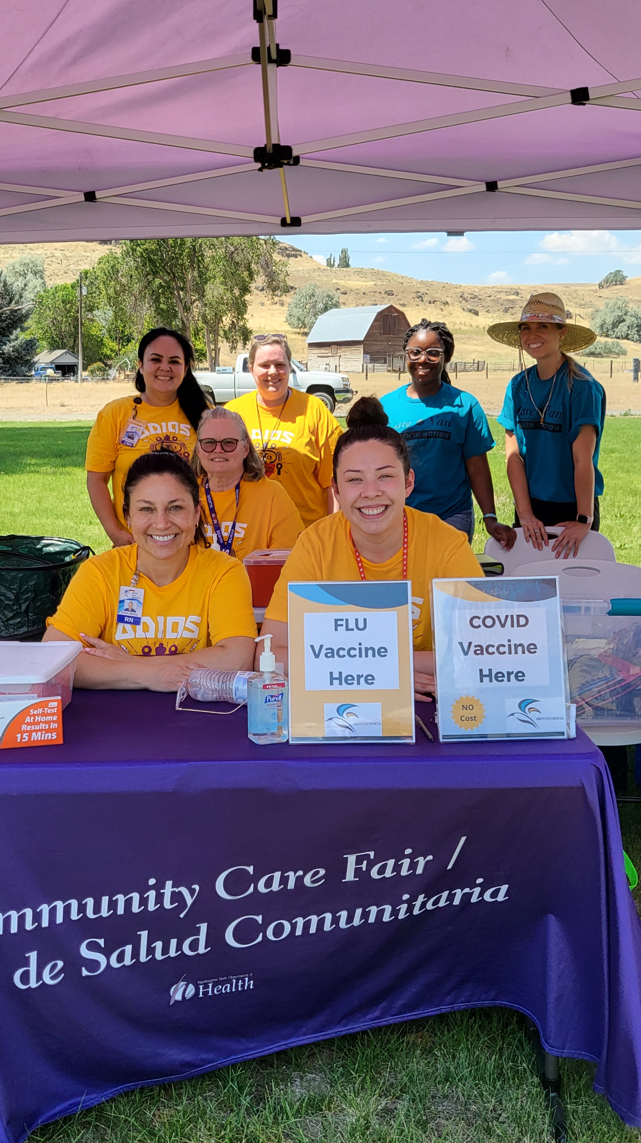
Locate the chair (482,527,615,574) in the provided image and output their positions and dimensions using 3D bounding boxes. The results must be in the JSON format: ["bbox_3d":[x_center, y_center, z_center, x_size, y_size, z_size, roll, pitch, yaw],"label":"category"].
[{"bbox_3d":[0.855,0.273,4.274,0.485,0.810,0.520,1,10,6],"label":"chair"}]

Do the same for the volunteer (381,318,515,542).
[{"bbox_3d":[0.463,-0.157,4.455,0.500,1.600,0.340,1,10,8],"label":"volunteer"}]

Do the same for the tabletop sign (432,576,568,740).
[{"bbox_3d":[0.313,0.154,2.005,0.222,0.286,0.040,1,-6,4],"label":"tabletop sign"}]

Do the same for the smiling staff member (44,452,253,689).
[{"bbox_3d":[-0.368,0.344,2.613,0.500,1.220,0.680,-1,10,-6],"label":"smiling staff member"}]

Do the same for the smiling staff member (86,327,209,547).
[{"bbox_3d":[-0.600,-0.088,4.097,0.480,1.550,0.350,-1,10,-8],"label":"smiling staff member"}]

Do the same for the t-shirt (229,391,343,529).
[{"bbox_3d":[-0.174,-0.394,4.598,0.520,0.670,0.290,0,9,0],"label":"t-shirt"}]

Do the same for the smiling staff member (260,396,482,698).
[{"bbox_3d":[0.110,0.290,2.590,0.500,1.330,0.700,1,10,3],"label":"smiling staff member"}]

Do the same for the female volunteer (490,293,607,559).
[{"bbox_3d":[0.830,-0.146,4.168,0.450,1.640,0.450,3,10,15],"label":"female volunteer"}]

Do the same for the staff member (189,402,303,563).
[{"bbox_3d":[-0.257,0.162,3.454,0.520,1.300,0.680,1,10,5],"label":"staff member"}]

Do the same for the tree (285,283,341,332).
[{"bbox_3d":[-1.127,-41.595,180.540,9.200,8.200,9.000,0,10,0],"label":"tree"}]

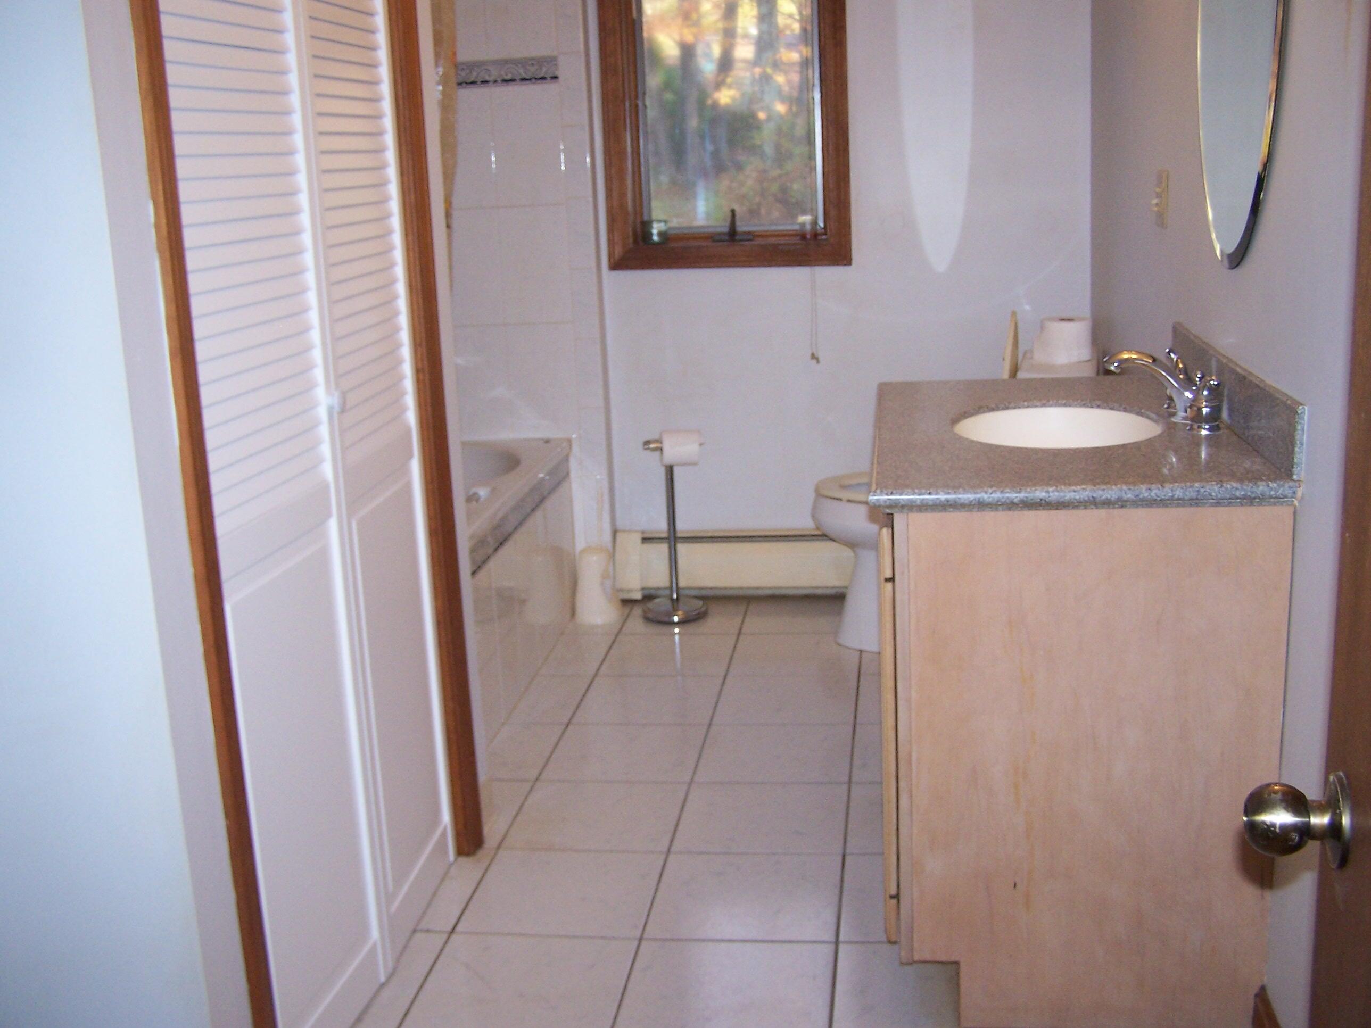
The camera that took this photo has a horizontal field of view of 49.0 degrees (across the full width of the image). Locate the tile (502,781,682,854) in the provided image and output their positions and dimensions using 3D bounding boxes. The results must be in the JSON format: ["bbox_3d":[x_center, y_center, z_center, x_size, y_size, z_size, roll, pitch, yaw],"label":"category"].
[{"bbox_3d":[-0.166,0.587,2.924,0.316,0.010,0.316,-1,13,8],"label":"tile"}]

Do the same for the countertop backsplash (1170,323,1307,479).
[{"bbox_3d":[0.837,-0.193,2.339,0.019,0.100,0.890,-1,13,8],"label":"countertop backsplash"}]

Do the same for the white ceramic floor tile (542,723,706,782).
[{"bbox_3d":[-0.124,0.513,3.231,0.316,0.010,0.316,-1,13,8],"label":"white ceramic floor tile"}]

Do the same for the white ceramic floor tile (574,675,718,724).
[{"bbox_3d":[-0.084,0.453,3.640,0.327,0.010,0.327,-1,13,8],"label":"white ceramic floor tile"}]

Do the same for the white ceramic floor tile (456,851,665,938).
[{"bbox_3d":[-0.216,0.682,2.686,0.327,0.010,0.327,-1,13,8],"label":"white ceramic floor tile"}]

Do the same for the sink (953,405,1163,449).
[{"bbox_3d":[0.600,-0.061,2.437,0.365,0.160,0.460,-1,13,8],"label":"sink"}]

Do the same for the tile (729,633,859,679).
[{"bbox_3d":[0.277,0.362,3.802,0.316,0.010,0.316,-1,13,8],"label":"tile"}]

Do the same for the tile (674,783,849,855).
[{"bbox_3d":[0.155,0.601,2.958,0.327,0.010,0.327,-1,13,8],"label":"tile"}]

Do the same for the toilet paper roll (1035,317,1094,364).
[{"bbox_3d":[0.931,-0.428,3.719,0.130,0.103,0.130,-1,13,8],"label":"toilet paper roll"}]

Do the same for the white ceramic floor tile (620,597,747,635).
[{"bbox_3d":[0.003,0.293,4.154,0.316,0.010,0.316,-1,13,8],"label":"white ceramic floor tile"}]

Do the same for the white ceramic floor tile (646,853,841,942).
[{"bbox_3d":[0.111,0.677,2.640,0.327,0.010,0.327,-1,13,8],"label":"white ceramic floor tile"}]

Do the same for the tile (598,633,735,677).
[{"bbox_3d":[-0.039,0.366,3.846,0.316,0.010,0.316,-1,13,8],"label":"tile"}]

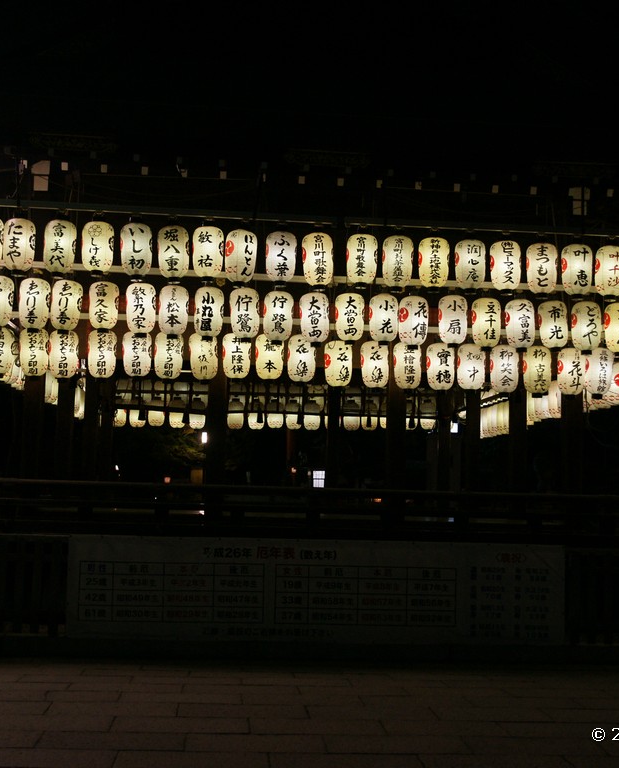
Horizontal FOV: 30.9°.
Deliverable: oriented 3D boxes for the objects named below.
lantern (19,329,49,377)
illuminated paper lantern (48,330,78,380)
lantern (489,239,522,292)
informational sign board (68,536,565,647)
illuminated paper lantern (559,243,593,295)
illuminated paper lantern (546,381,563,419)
[{"bbox_3d":[-2.994,-0.342,12.142,0.335,0.585,0.335,2,-5,-4],"label":"lantern"},{"bbox_3d":[-2.761,-0.338,12.611,0.310,0.540,0.310,2,-6,-4],"label":"illuminated paper lantern"},{"bbox_3d":[2.104,-1.269,11.986,0.310,0.540,0.310,2,-6,-4],"label":"lantern"},{"bbox_3d":[0.110,1.873,10.109,4.522,0.895,0.030,2,-5,-5],"label":"informational sign board"},{"bbox_3d":[2.848,-1.212,11.903,0.330,0.560,0.330,2,-6,-4],"label":"illuminated paper lantern"},{"bbox_3d":[3.827,0.245,17.166,0.350,0.620,0.350,2,-6,-5],"label":"illuminated paper lantern"}]

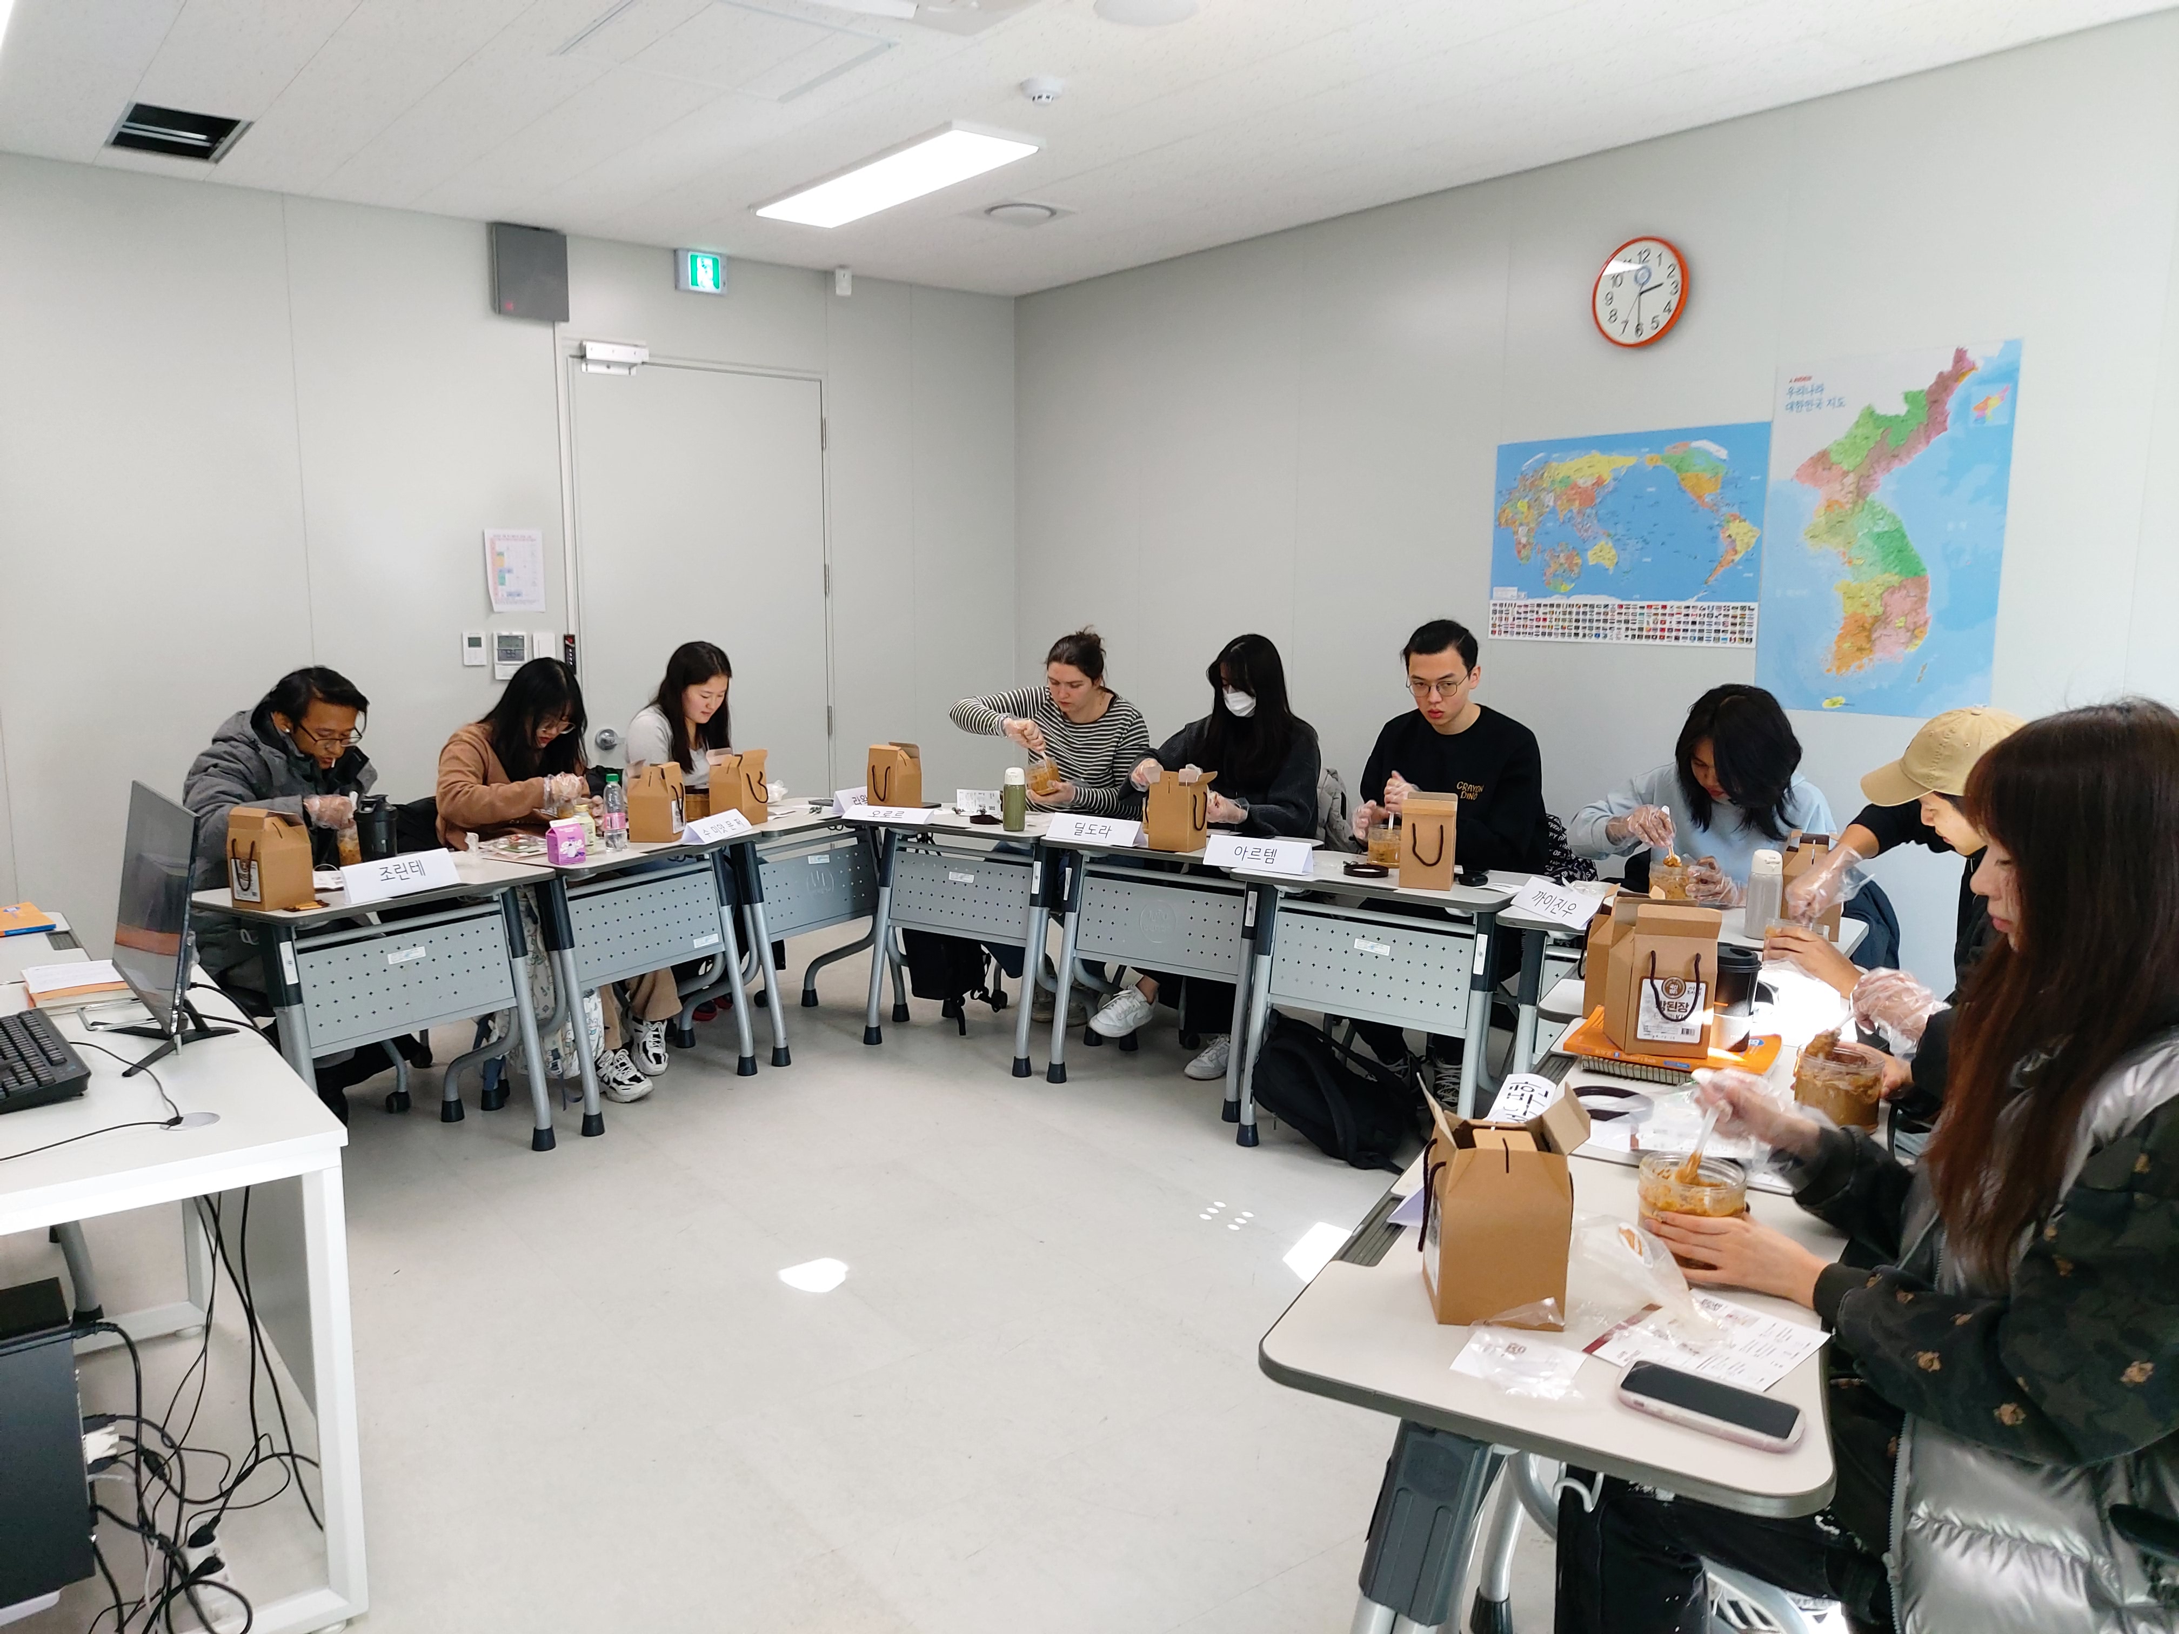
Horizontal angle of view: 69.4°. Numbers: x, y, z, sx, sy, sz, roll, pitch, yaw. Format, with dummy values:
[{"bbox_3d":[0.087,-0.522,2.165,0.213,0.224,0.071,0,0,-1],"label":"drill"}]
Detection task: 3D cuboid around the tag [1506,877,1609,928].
[{"bbox_3d":[1.083,0.193,3.603,0.076,0.066,0.292,-3,9,-19],"label":"tag"}]

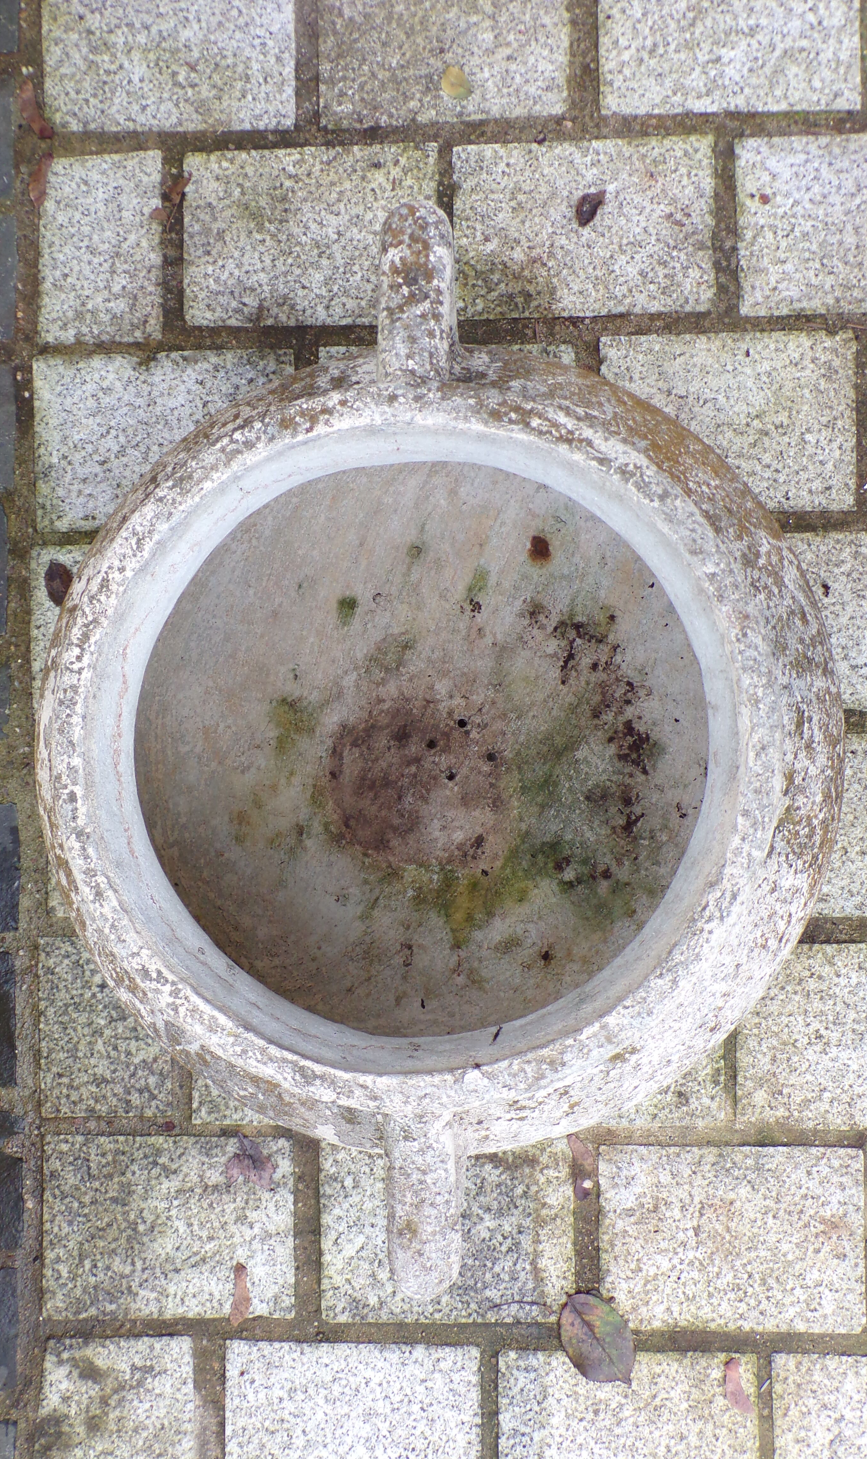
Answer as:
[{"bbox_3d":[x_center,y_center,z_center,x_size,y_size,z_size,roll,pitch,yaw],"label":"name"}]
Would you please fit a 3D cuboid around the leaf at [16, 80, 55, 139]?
[{"bbox_3d":[-0.325,-0.501,1.092,0.017,0.007,0.052,-25,88,2],"label":"leaf"}]

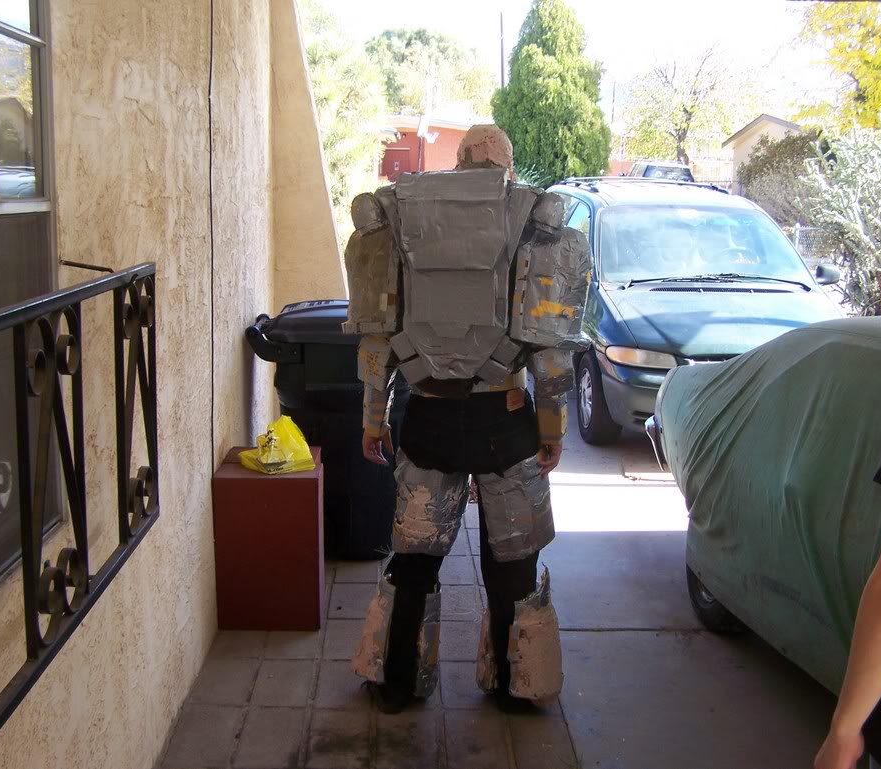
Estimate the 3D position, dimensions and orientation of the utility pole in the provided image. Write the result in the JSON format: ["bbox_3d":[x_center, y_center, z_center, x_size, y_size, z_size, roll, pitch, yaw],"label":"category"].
[{"bbox_3d":[3.057,-13.169,54.539,0.250,9.300,0.250,0,10,0],"label":"utility pole"}]

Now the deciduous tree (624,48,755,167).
[{"bbox_3d":[7.355,-7.513,33.199,4.100,5.200,4.100,0,10,0],"label":"deciduous tree"}]

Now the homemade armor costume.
[{"bbox_3d":[0.089,0.138,3.579,0.760,1.860,0.520,1,10,7],"label":"homemade armor costume"}]

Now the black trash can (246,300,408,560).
[{"bbox_3d":[-0.500,0.201,5.316,0.800,1.130,0.680,0,10,-2],"label":"black trash can"}]

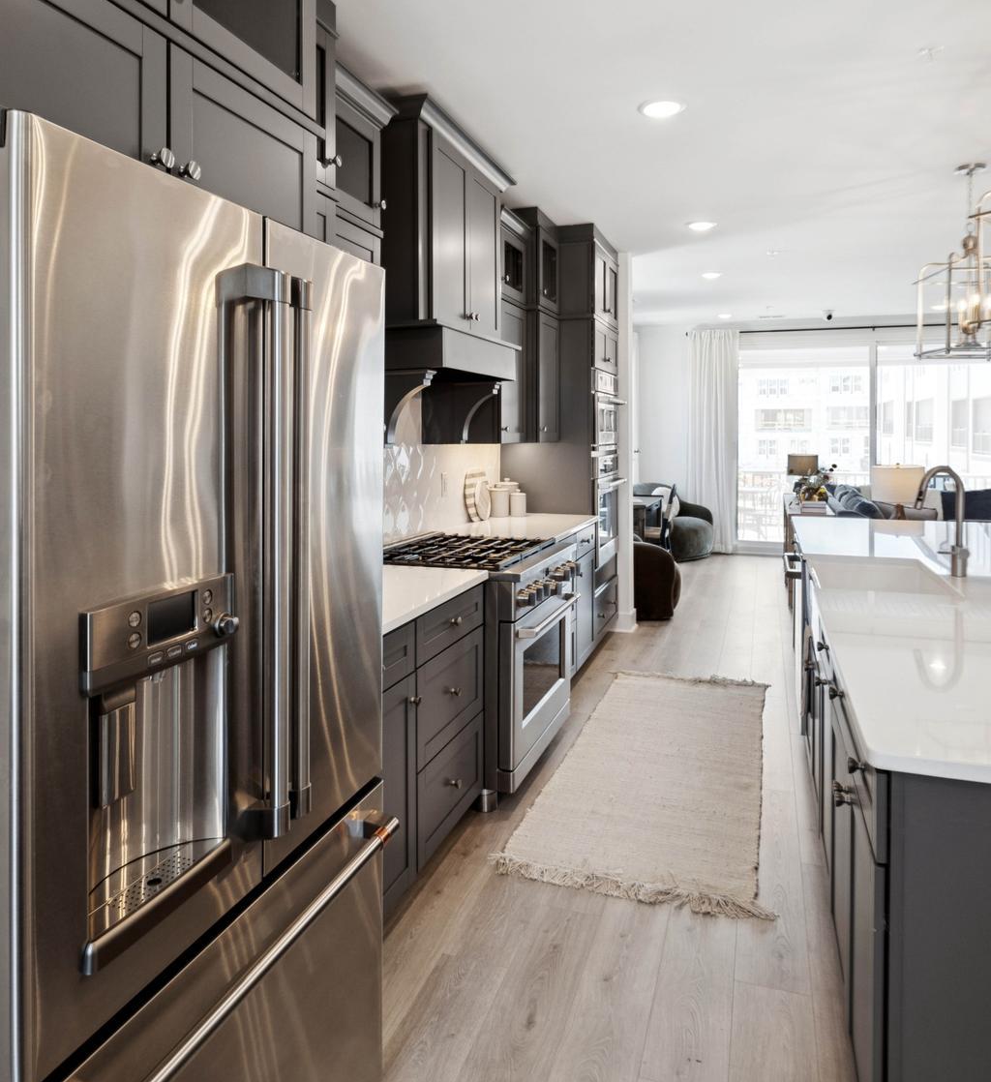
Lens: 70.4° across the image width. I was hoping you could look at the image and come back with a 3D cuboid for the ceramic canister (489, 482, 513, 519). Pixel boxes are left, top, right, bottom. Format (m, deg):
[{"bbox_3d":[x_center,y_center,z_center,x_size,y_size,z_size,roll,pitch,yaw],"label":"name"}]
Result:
[{"bbox_3d":[0.033,-0.234,4.290,0.128,0.190,0.128,2,7,19],"label":"ceramic canister"}]

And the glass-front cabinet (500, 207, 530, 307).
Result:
[{"bbox_3d":[-0.035,-1.518,3.850,0.335,0.435,0.405,2,7,19],"label":"glass-front cabinet"}]

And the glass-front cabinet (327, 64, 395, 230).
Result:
[{"bbox_3d":[-0.612,-1.277,2.334,0.335,0.430,0.409,2,7,19],"label":"glass-front cabinet"}]

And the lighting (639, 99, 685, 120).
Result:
[{"bbox_3d":[0.666,-1.728,2.813,0.185,0.030,0.180,0,9,0],"label":"lighting"}]

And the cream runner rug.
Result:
[{"bbox_3d":[0.772,0.946,3.164,0.845,0.015,2.020,3,10,21],"label":"cream runner rug"}]

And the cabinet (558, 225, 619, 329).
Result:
[{"bbox_3d":[0.461,-1.758,4.783,0.600,0.560,0.804,2,7,19],"label":"cabinet"}]

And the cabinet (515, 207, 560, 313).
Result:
[{"bbox_3d":[0.140,-1.646,4.233,0.390,0.570,0.420,2,7,19],"label":"cabinet"}]

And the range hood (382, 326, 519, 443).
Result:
[{"bbox_3d":[-0.247,-0.680,3.202,0.400,0.508,0.982,2,7,19],"label":"range hood"}]

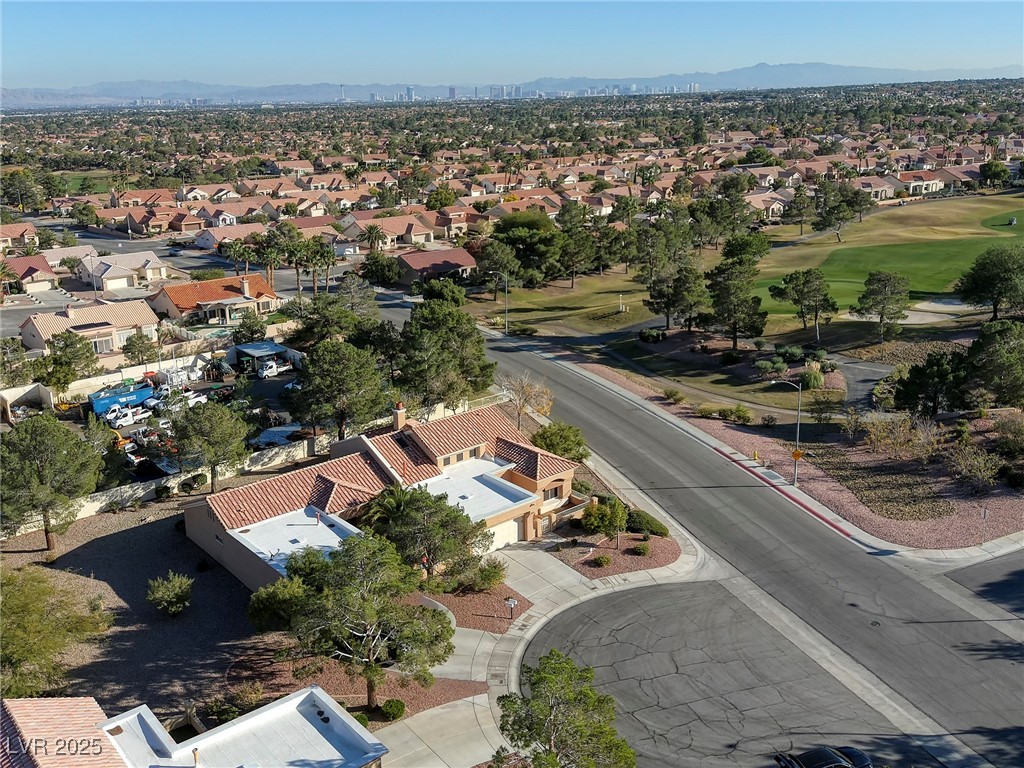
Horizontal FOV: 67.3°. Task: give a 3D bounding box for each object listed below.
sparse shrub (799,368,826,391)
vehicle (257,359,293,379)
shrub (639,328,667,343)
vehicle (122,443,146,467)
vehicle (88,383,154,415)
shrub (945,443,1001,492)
[{"bbox_3d":[32.620,-0.450,83.500,2.800,2.200,2.800,0,20,0],"label":"sparse shrub"},{"bbox_3d":[-32.730,-2.421,106.321,4.900,1.850,1.900,-16,26,-37],"label":"vehicle"},{"bbox_3d":[18.310,-6.330,100.200,3.500,1.600,3.000,0,20,0],"label":"shrub"},{"bbox_3d":[-39.338,7.335,80.313,4.400,1.850,1.900,-16,26,-37],"label":"vehicle"},{"bbox_3d":[-47.510,1.906,94.004,6.700,2.400,2.300,-16,26,-37],"label":"vehicle"},{"bbox_3d":[45.517,8.155,75.352,4.800,3.800,4.500,0,21,0],"label":"shrub"}]

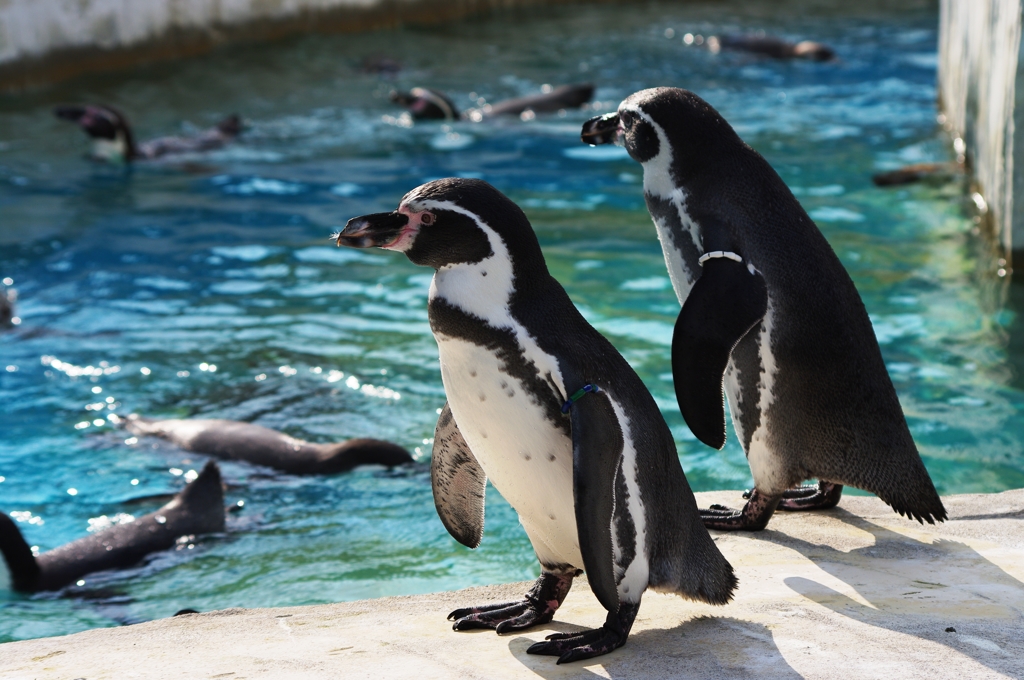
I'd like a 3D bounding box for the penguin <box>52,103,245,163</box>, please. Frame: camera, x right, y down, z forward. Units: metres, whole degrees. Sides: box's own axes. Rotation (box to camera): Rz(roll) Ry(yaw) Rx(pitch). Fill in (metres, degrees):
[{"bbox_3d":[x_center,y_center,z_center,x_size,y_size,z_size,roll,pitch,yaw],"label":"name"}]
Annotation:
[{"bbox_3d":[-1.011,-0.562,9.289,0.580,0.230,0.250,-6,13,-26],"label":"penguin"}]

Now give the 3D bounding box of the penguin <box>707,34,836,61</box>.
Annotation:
[{"bbox_3d":[0.904,-1.008,11.583,0.520,0.170,0.250,5,13,24],"label":"penguin"}]

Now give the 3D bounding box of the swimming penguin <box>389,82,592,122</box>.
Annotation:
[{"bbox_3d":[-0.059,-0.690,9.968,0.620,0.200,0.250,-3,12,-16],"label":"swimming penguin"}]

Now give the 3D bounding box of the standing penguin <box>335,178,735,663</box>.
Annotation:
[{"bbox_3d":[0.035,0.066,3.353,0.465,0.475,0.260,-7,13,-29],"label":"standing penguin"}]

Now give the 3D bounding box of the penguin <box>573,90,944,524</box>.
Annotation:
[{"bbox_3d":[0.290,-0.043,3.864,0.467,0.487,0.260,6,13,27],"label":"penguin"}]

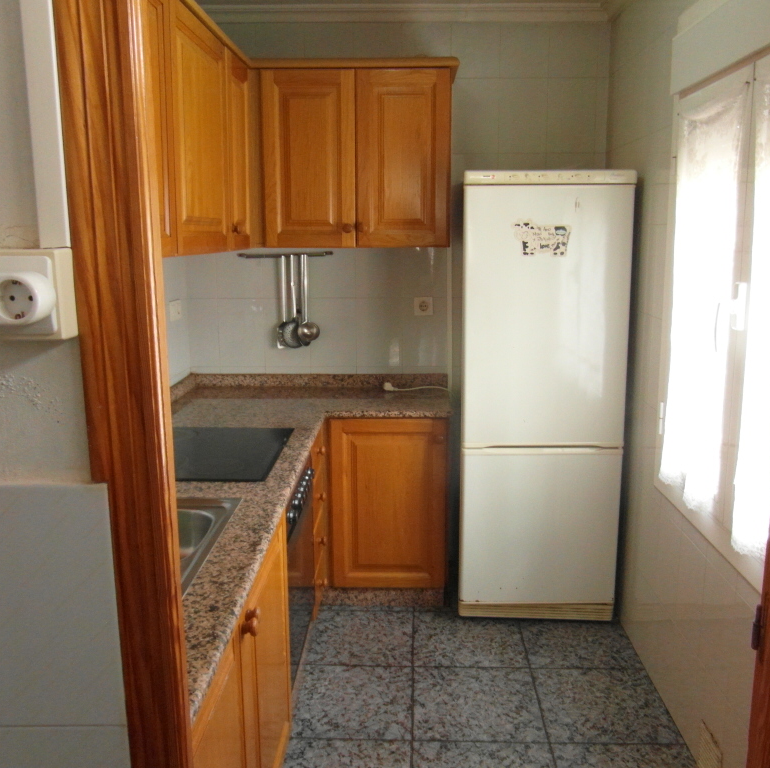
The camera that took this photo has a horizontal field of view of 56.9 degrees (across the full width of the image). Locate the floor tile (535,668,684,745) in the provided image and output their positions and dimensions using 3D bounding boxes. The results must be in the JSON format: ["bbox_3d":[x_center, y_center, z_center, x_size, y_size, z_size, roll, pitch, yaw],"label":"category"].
[{"bbox_3d":[0.680,1.018,2.250,0.392,0.012,0.379,0,10,2],"label":"floor tile"}]

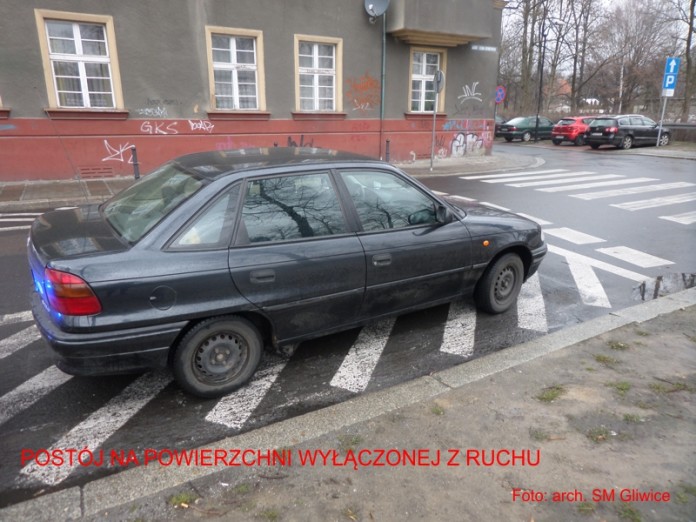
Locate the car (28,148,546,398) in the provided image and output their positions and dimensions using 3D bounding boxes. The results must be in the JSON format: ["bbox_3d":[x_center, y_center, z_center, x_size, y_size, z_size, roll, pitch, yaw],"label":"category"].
[{"bbox_3d":[-0.178,-0.208,4.055,4.240,1.410,1.700,-10,19,-32],"label":"car"}]

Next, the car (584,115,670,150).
[{"bbox_3d":[14.050,-6.440,24.020,4.770,1.510,1.830,-8,18,-25],"label":"car"}]

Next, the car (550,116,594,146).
[{"bbox_3d":[13.330,-7.140,26.450,4.200,1.460,1.780,-6,18,-21],"label":"car"}]

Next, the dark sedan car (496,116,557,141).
[{"bbox_3d":[11.320,-8.050,29.400,4.500,1.420,1.720,-7,18,-24],"label":"dark sedan car"}]

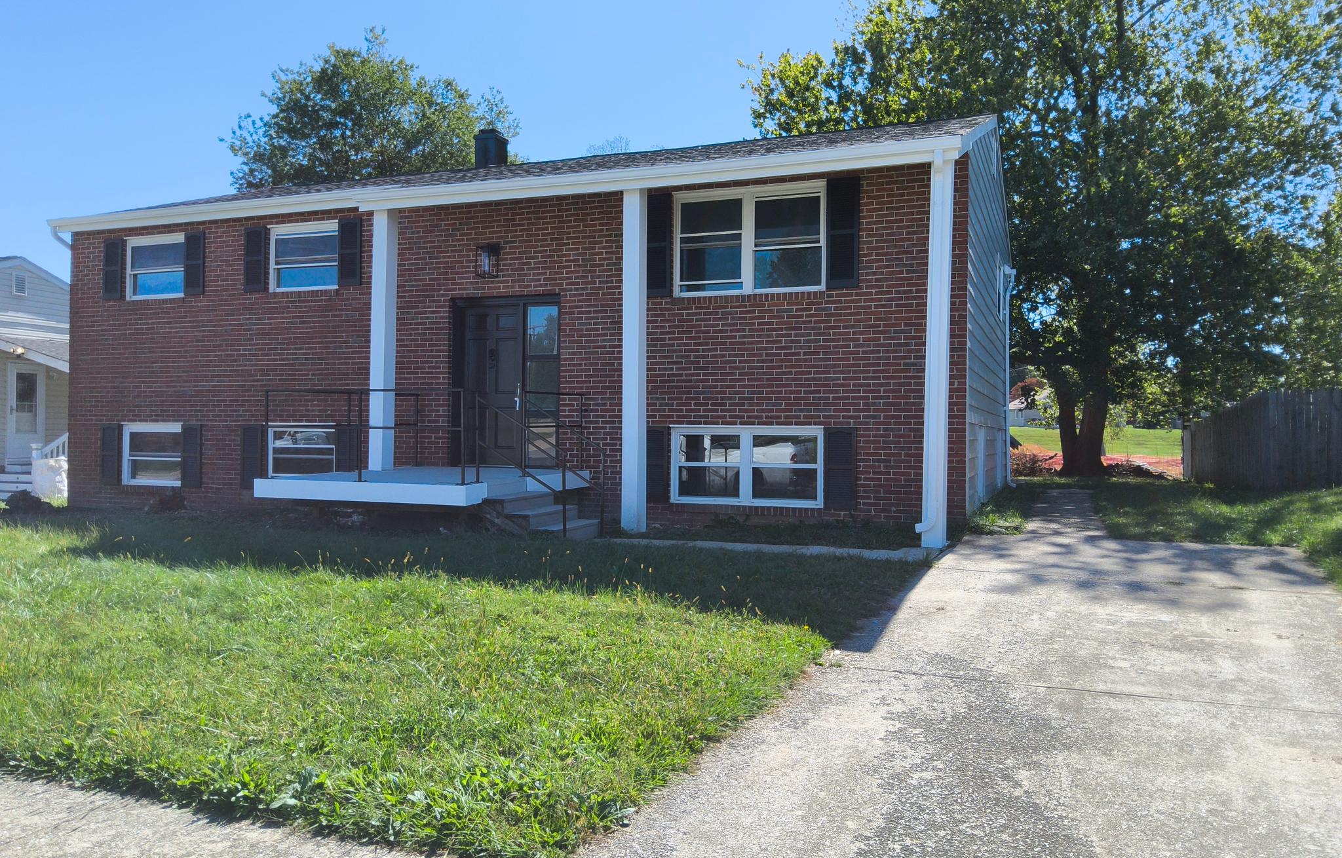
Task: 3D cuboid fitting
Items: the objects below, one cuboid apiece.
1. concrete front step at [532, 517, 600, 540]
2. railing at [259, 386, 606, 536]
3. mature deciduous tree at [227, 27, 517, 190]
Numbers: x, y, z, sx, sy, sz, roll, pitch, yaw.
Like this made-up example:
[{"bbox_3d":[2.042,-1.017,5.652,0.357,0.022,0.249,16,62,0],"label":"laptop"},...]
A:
[{"bbox_3d":[-0.983,0.994,9.184,0.280,0.150,0.867,1,0,21],"label":"concrete front step"},{"bbox_3d":[-2.113,0.307,10.124,3.200,1.430,2.484,1,0,21],"label":"railing"},{"bbox_3d":[-10.403,-6.436,34.030,10.300,15.335,10.300,1,0,21],"label":"mature deciduous tree"}]

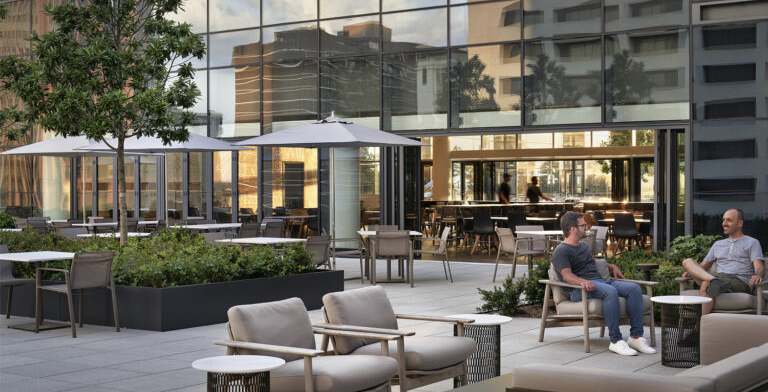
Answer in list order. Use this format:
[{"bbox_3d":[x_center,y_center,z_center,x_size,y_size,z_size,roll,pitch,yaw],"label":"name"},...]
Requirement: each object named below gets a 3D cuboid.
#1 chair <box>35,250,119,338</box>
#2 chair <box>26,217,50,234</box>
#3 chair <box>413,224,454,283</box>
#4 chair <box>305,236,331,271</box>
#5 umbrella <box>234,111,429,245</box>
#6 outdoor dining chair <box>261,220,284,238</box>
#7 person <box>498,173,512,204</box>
[{"bbox_3d":[-3.150,0.986,10.980,0.630,0.840,0.580,0,1,36],"label":"chair"},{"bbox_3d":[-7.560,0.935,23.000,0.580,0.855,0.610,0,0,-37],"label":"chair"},{"bbox_3d":[0.780,0.961,17.300,0.610,0.855,0.580,0,0,-4],"label":"chair"},{"bbox_3d":[-1.100,0.950,14.420,0.620,0.840,0.580,0,1,37],"label":"chair"},{"bbox_3d":[-0.842,-0.014,18.000,2.500,2.800,2.150,0,0,35],"label":"umbrella"},{"bbox_3d":[-2.320,0.944,20.940,0.610,0.855,0.580,0,0,37],"label":"outdoor dining chair"},{"bbox_3d":[2.962,0.359,26.000,0.380,1.790,0.500,0,1,5],"label":"person"}]

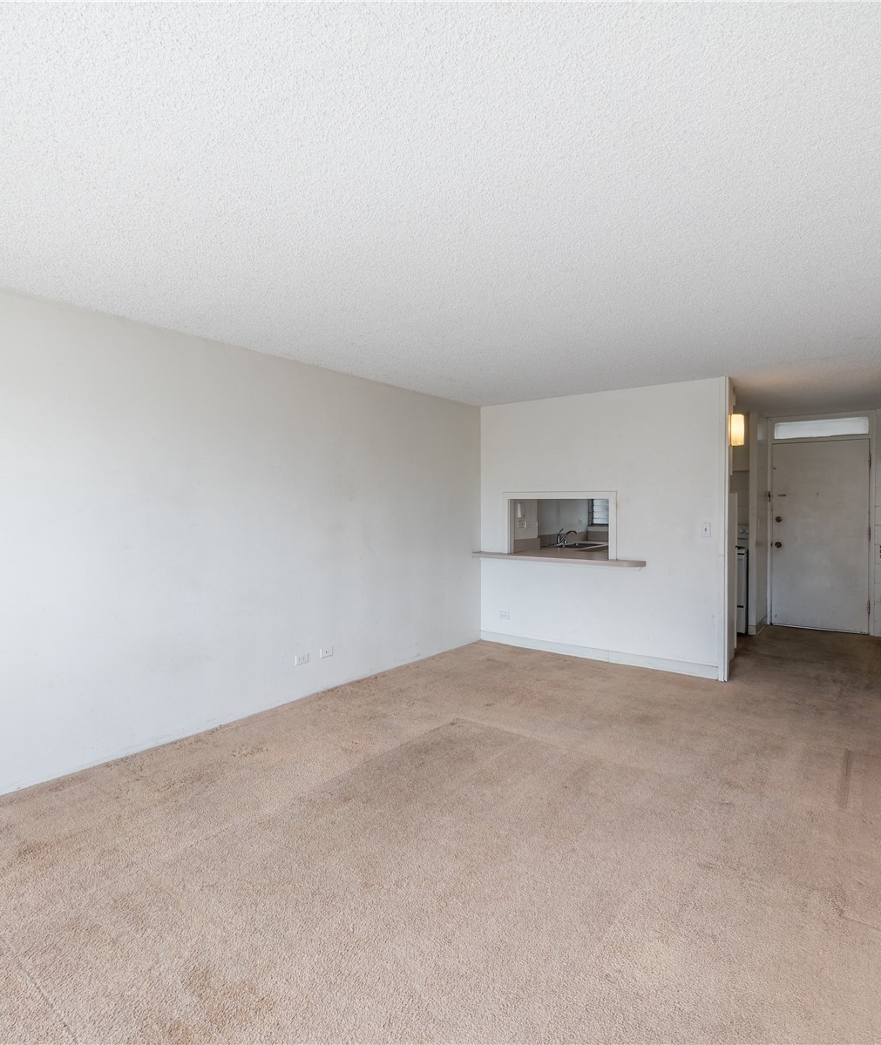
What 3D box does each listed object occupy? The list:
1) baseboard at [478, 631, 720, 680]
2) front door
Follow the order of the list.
[{"bbox_3d":[1.303,1.188,5.140,2.249,0.104,0.020,0,1,38],"label":"baseboard"},{"bbox_3d":[4.300,0.148,6.402,0.916,2.125,0.050,0,1,38],"label":"front door"}]

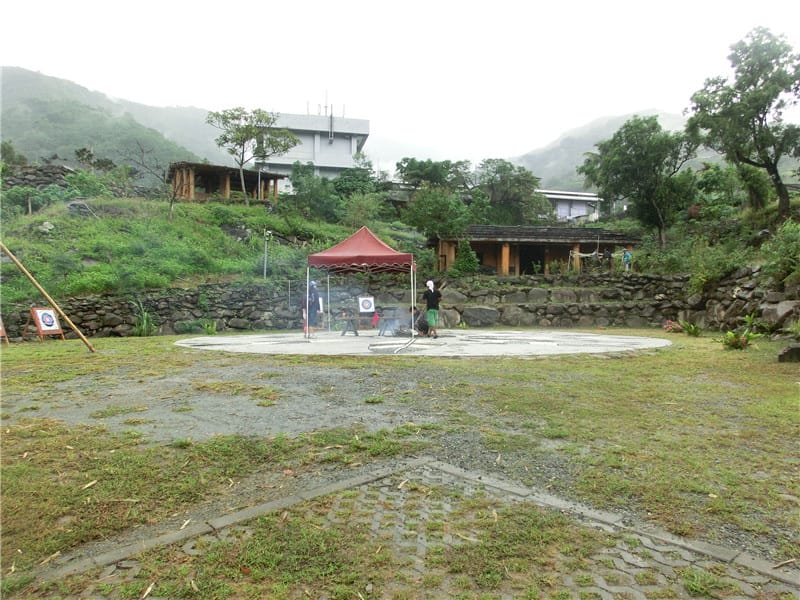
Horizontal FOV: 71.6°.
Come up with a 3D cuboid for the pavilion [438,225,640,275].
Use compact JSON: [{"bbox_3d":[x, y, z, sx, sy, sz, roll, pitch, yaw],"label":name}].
[{"bbox_3d":[8.100,-3.100,34.700,12.600,3.150,5.000,-1,1,-12],"label":"pavilion"}]

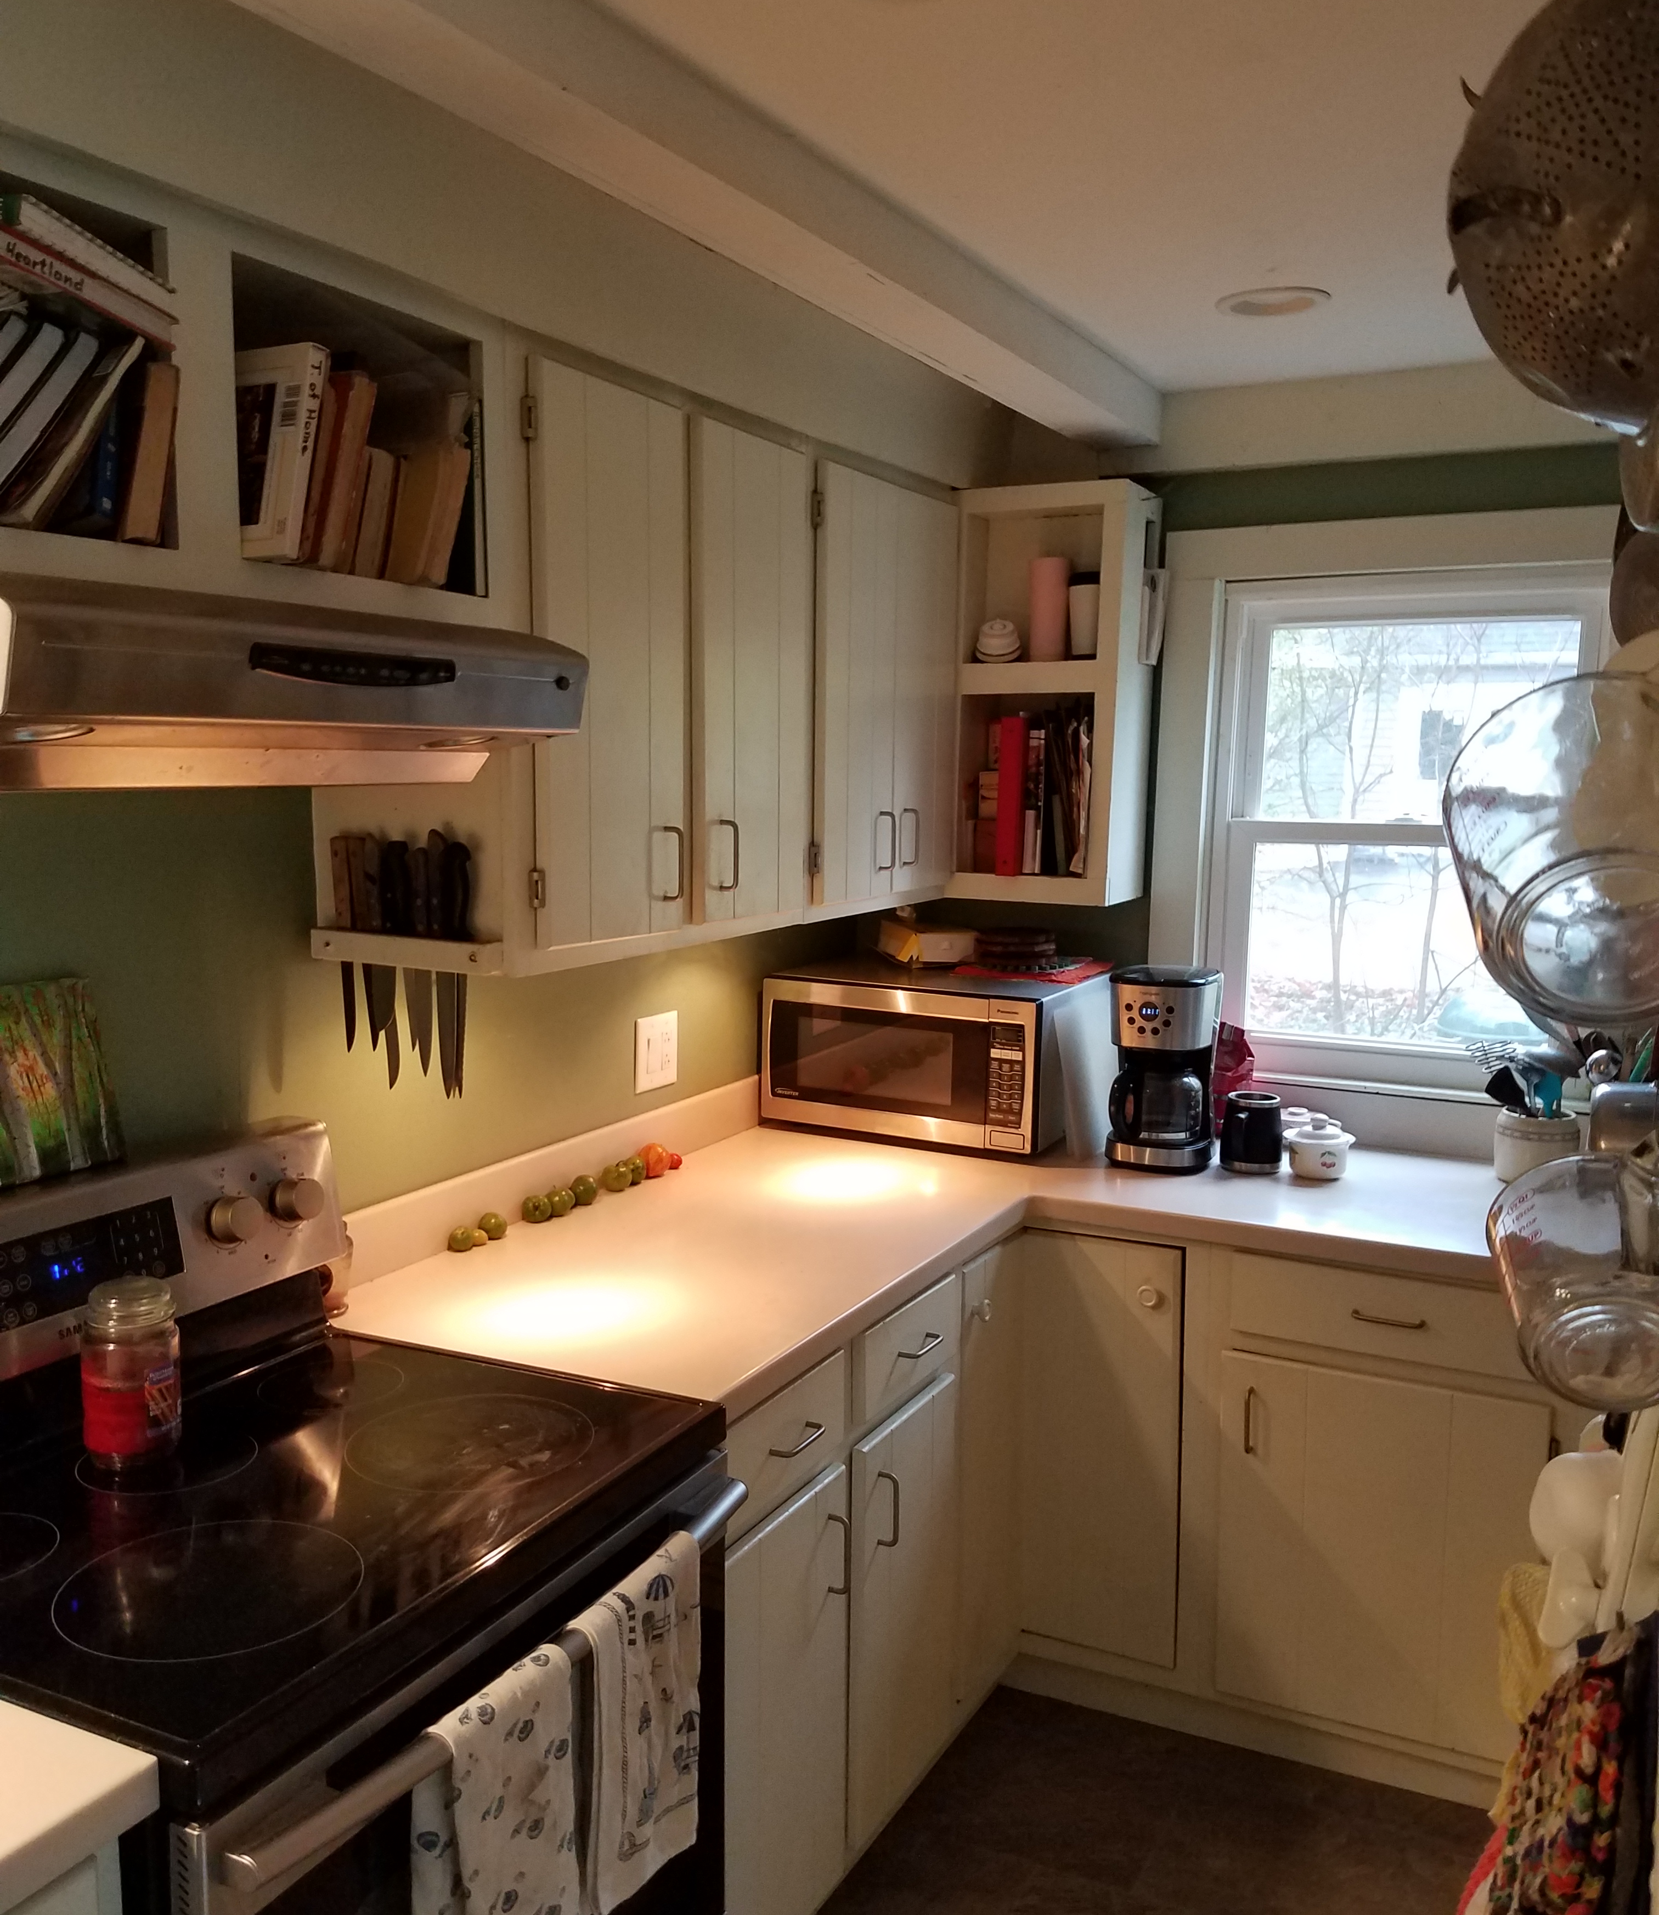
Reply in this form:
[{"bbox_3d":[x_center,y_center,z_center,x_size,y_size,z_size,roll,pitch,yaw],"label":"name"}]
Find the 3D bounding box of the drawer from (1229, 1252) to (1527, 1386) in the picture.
[{"bbox_3d":[0.963,0.549,2.802,0.475,0.130,0.400,4,8,27],"label":"drawer"}]

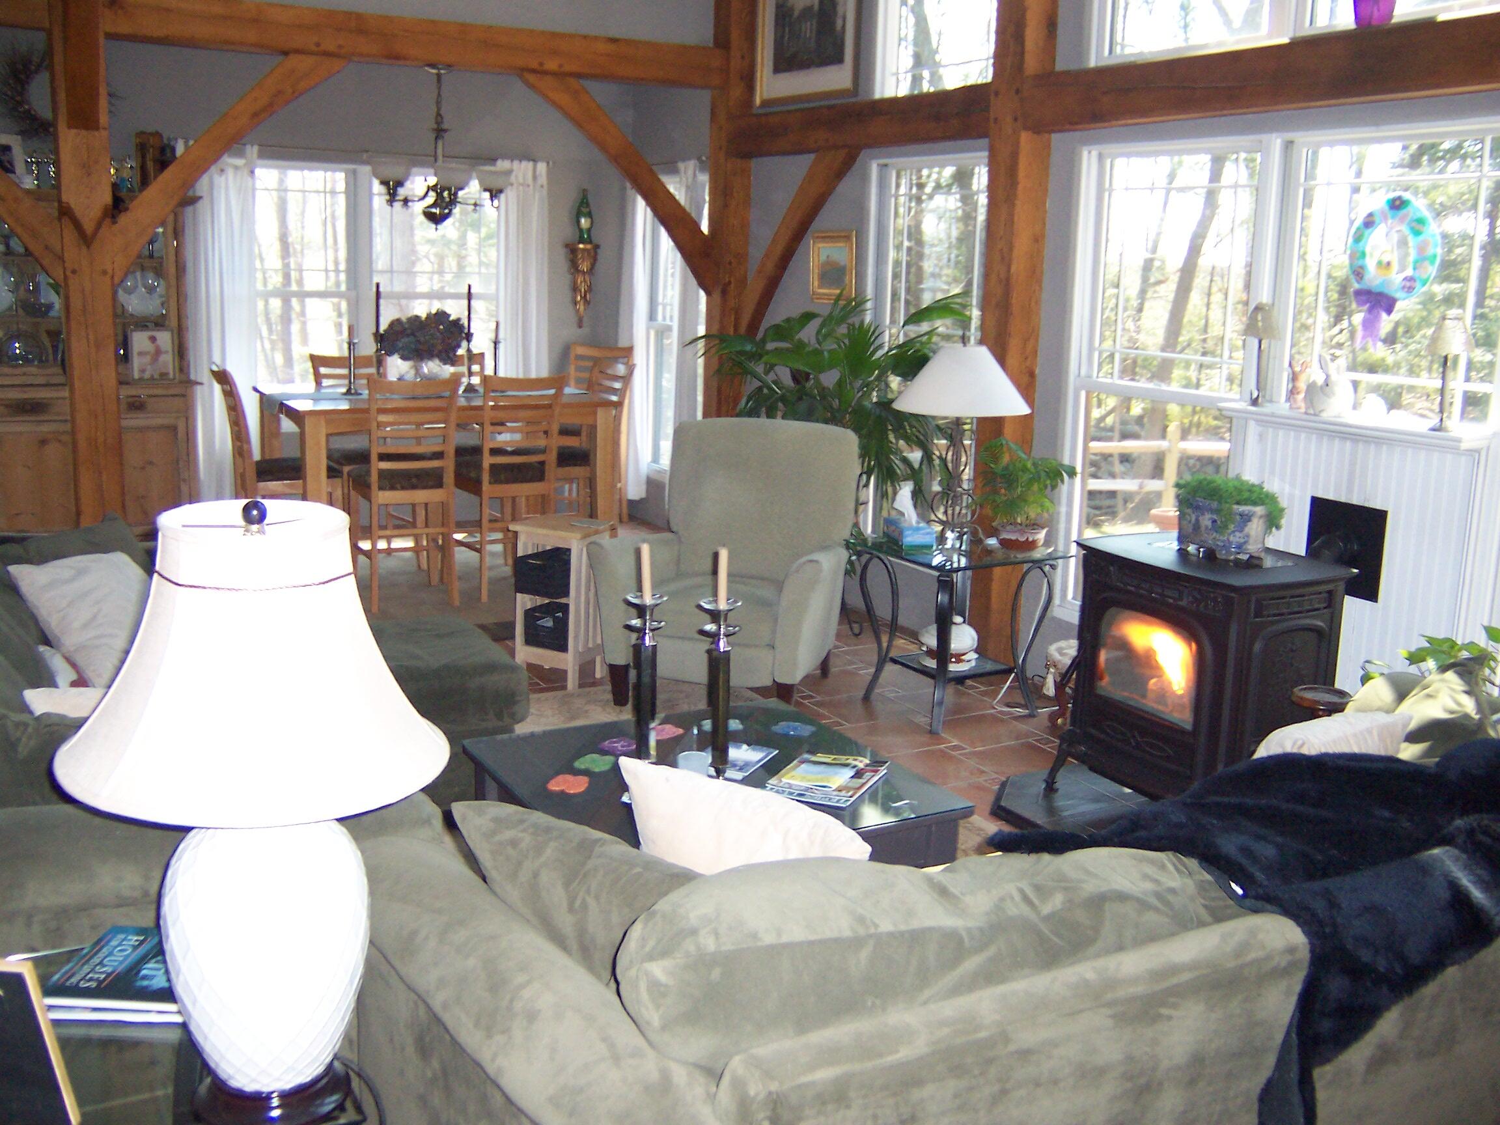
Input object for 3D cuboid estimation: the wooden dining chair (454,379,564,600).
[{"bbox_3d":[-1.185,-0.397,6.978,0.470,1.085,0.560,-4,13,-26],"label":"wooden dining chair"}]

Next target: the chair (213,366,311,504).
[{"bbox_3d":[-2.248,-0.394,6.812,0.560,1.085,0.470,-5,13,-29],"label":"chair"}]

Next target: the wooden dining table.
[{"bbox_3d":[-1.548,-0.373,7.235,1.575,0.912,0.900,-5,13,-29],"label":"wooden dining table"}]

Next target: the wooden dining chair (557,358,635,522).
[{"bbox_3d":[-0.954,-0.513,7.571,0.560,1.085,0.470,-7,14,-35],"label":"wooden dining chair"}]

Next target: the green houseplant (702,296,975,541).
[{"bbox_3d":[0.329,-0.507,6.028,1.160,1.230,1.000,1,12,0],"label":"green houseplant"}]

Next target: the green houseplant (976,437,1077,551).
[{"bbox_3d":[1.043,-0.261,5.363,0.370,0.410,0.360,2,12,0],"label":"green houseplant"}]

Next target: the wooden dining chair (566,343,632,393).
[{"bbox_3d":[-1.006,-0.762,8.772,0.470,1.085,0.560,5,12,15],"label":"wooden dining chair"}]

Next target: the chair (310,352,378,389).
[{"bbox_3d":[-2.000,-0.519,7.452,0.460,1.070,0.560,-4,13,-24],"label":"chair"}]

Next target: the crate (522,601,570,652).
[{"bbox_3d":[-0.727,0.239,5.500,0.180,0.140,0.210,7,13,27],"label":"crate"}]

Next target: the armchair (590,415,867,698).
[{"bbox_3d":[-0.053,-0.016,5.470,0.860,1.015,0.890,5,12,14],"label":"armchair"}]

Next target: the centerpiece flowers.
[{"bbox_3d":[-1.626,-1.046,7.129,0.430,0.430,0.420,-4,13,-24],"label":"centerpiece flowers"}]

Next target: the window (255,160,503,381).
[{"bbox_3d":[-2.236,-1.624,8.496,1.580,1.400,0.130,-4,13,-24],"label":"window"}]

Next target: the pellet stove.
[{"bbox_3d":[1.266,0.364,4.057,0.510,0.775,0.660,-5,13,-28],"label":"pellet stove"}]

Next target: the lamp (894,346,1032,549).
[{"bbox_3d":[0.790,-0.431,5.314,0.525,0.755,0.525,2,12,0],"label":"lamp"}]

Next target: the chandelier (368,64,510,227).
[{"bbox_3d":[-1.516,-2.011,6.943,0.710,0.775,0.690,2,12,0],"label":"chandelier"}]

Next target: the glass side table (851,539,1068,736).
[{"bbox_3d":[0.724,0.243,5.250,0.635,0.595,0.635,-7,14,-34],"label":"glass side table"}]

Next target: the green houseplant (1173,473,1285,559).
[{"bbox_3d":[1.423,-0.151,4.286,0.210,0.245,0.260,-5,13,-29],"label":"green houseplant"}]

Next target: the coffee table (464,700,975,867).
[{"bbox_3d":[-0.107,0.698,3.358,0.875,0.430,0.875,-5,13,-28],"label":"coffee table"}]

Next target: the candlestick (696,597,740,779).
[{"bbox_3d":[-0.070,0.302,3.202,0.105,0.430,0.105,2,12,0],"label":"candlestick"}]

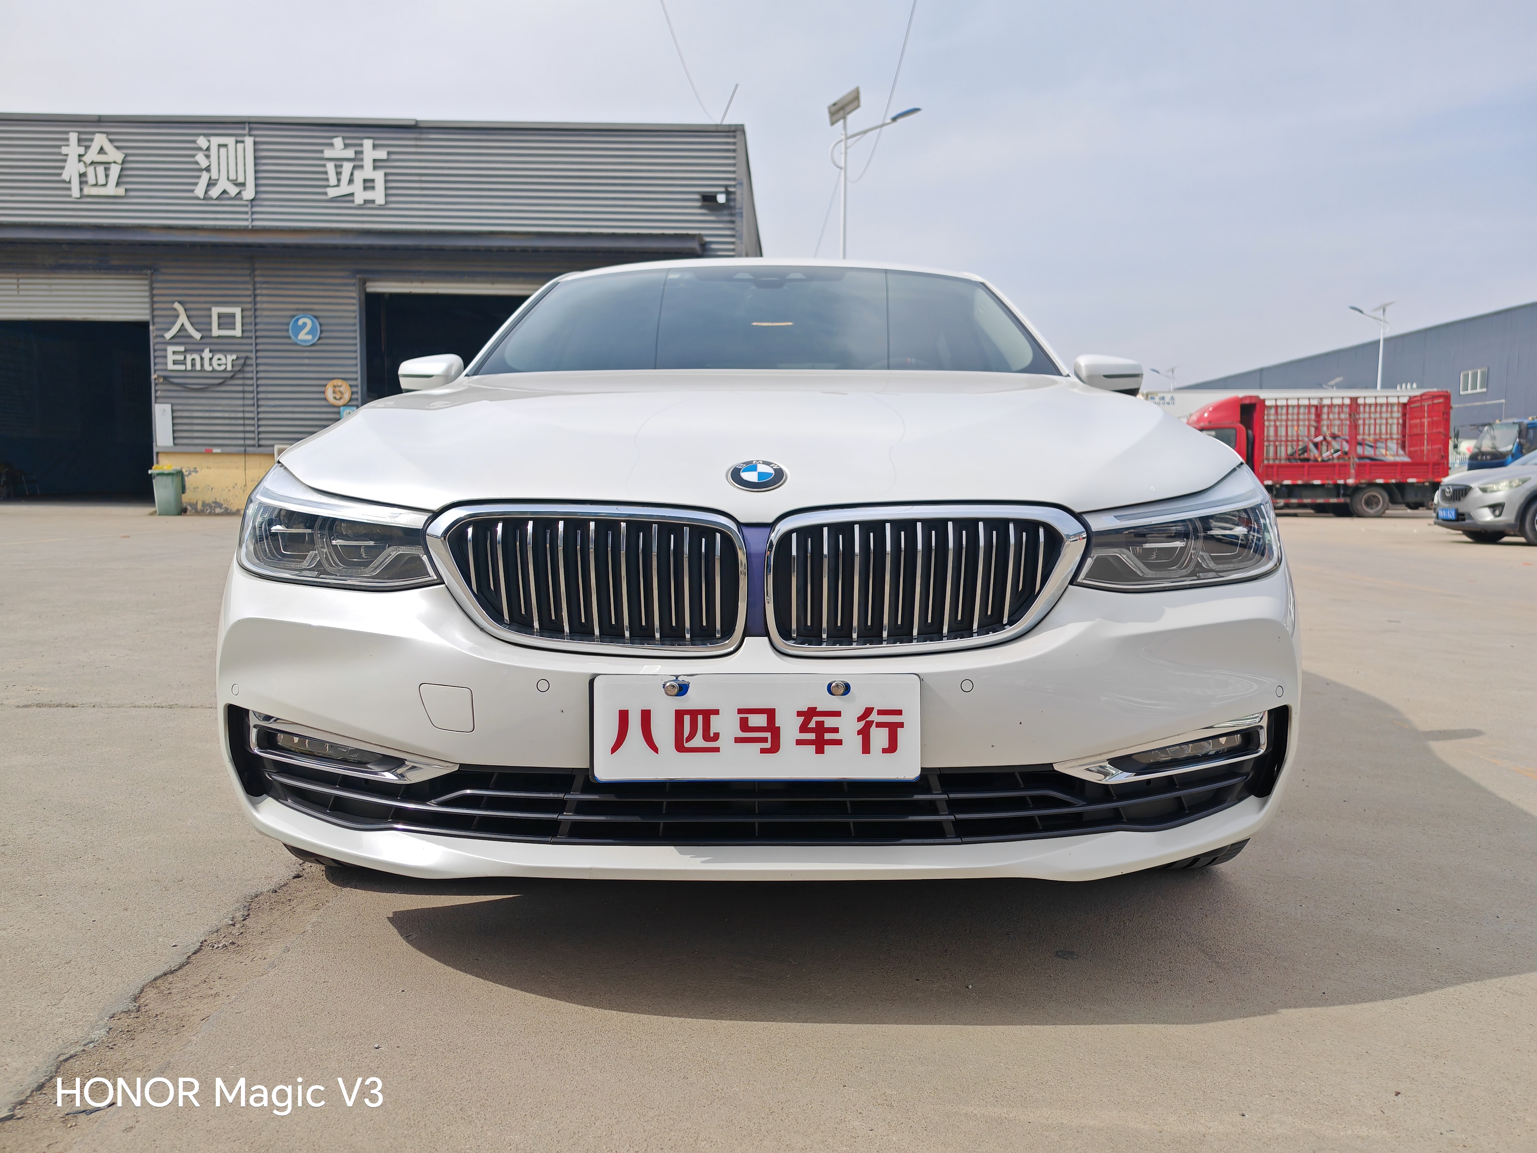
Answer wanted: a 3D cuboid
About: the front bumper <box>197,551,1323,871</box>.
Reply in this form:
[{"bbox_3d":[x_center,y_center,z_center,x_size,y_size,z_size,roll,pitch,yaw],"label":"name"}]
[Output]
[{"bbox_3d":[-0.011,0.201,1.856,1.860,0.440,0.550,0,4,1],"label":"front bumper"}]

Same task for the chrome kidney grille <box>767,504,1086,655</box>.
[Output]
[{"bbox_3d":[0.231,0.003,1.645,0.450,0.200,0.140,0,4,-5],"label":"chrome kidney grille"}]

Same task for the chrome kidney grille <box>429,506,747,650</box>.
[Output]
[{"bbox_3d":[-0.267,0.003,1.645,0.450,0.200,0.140,1,4,7],"label":"chrome kidney grille"}]

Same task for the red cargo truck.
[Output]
[{"bbox_3d":[13.020,-2.960,28.300,6.100,2.970,2.200,0,4,6],"label":"red cargo truck"}]

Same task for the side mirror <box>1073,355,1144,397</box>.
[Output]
[{"bbox_3d":[0.980,-0.573,3.350,0.225,0.150,0.160,0,4,1],"label":"side mirror"}]

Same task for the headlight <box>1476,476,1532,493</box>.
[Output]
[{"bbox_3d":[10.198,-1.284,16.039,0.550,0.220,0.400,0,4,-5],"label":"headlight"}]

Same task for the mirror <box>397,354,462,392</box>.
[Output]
[{"bbox_3d":[-0.965,-0.573,3.350,0.225,0.150,0.160,0,4,1],"label":"mirror"}]

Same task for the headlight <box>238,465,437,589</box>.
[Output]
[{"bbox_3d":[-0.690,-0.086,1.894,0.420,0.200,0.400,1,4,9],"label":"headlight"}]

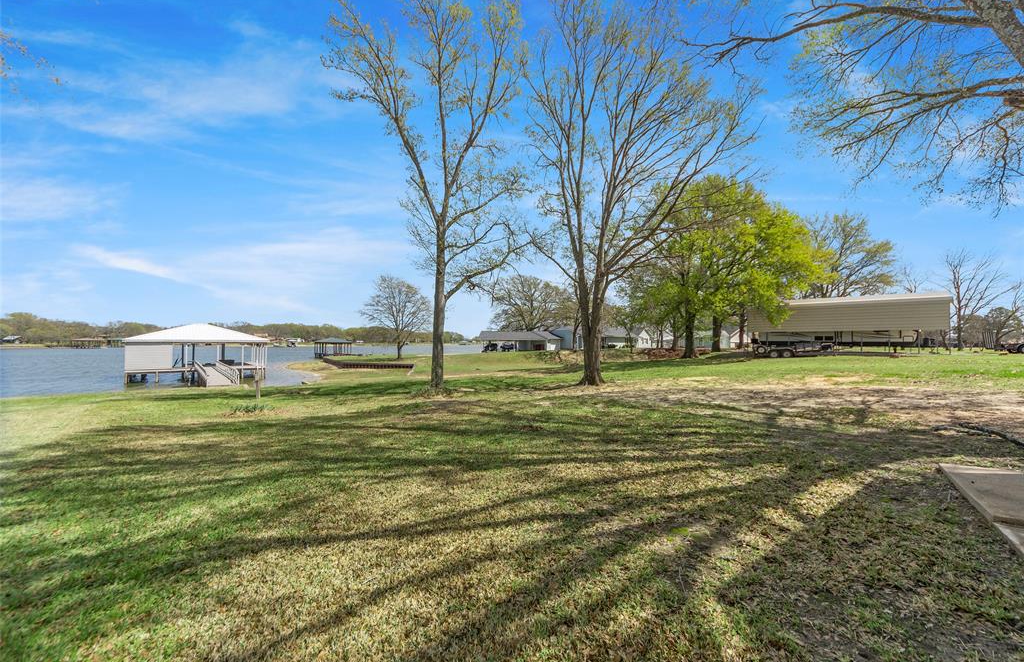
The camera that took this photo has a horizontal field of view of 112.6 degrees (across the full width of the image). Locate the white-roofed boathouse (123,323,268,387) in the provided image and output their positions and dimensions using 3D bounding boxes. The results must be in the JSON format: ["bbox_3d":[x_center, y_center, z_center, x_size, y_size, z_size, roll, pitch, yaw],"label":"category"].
[{"bbox_3d":[-36.794,2.355,41.366,11.980,6.410,9.600,1,-2,-34],"label":"white-roofed boathouse"}]

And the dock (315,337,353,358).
[{"bbox_3d":[-44.343,4.071,84.917,7.300,5.310,7.300,0,-2,-14],"label":"dock"}]

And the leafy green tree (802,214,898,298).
[{"bbox_3d":[41.237,-6.045,42.195,10.000,16.960,10.000,-2,-2,44],"label":"leafy green tree"}]

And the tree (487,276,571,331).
[{"bbox_3d":[4.663,-4.758,86.176,20.000,18.960,20.000,0,-2,3],"label":"tree"}]

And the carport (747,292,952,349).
[{"bbox_3d":[28.171,-0.122,29.980,12.400,5.000,3.800,-1,-2,36],"label":"carport"}]

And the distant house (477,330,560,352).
[{"bbox_3d":[2.052,2.328,76.865,16.000,4.160,8.000,-1,-2,25],"label":"distant house"}]

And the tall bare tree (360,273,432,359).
[{"bbox_3d":[-19.629,-2.338,57.093,10.800,14.030,10.800,1,-2,-19],"label":"tall bare tree"}]

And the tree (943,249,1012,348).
[{"bbox_3d":[47.494,-3.192,35.109,5.200,10.540,5.200,1,-2,-36],"label":"tree"}]

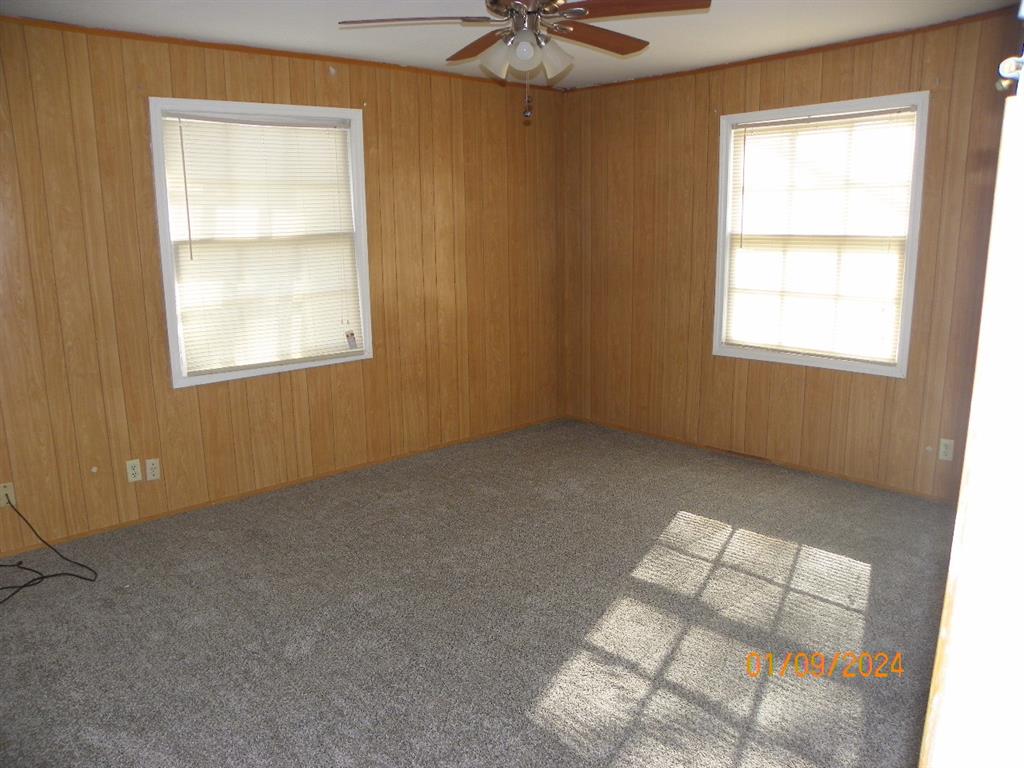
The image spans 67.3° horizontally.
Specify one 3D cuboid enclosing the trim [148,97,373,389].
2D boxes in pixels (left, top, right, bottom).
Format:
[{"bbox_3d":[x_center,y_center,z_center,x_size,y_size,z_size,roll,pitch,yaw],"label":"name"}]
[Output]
[{"bbox_3d":[-1.331,-0.783,4.304,1.190,1.458,0.070,-11,16,-40],"label":"trim"}]

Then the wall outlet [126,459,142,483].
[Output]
[{"bbox_3d":[-1.946,0.451,3.967,0.070,0.114,0.012,-11,16,-40],"label":"wall outlet"}]

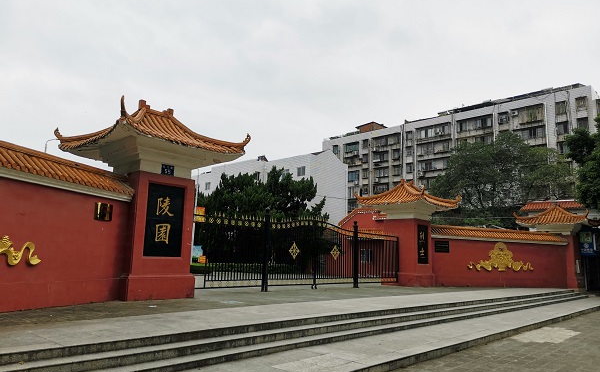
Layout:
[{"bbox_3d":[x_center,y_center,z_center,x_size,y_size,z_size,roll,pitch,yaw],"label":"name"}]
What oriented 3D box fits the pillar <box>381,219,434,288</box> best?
[{"bbox_3d":[5.869,3.666,24.647,2.058,3.489,2.009,-7,-13,42],"label":"pillar"}]

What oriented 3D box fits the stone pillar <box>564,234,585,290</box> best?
[{"bbox_3d":[15.739,4.563,27.049,1.800,3.031,1.800,-7,-13,42],"label":"stone pillar"}]

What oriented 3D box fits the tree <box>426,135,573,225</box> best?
[{"bbox_3d":[18.320,1.650,41.457,12.000,13.715,11.500,-3,-10,24],"label":"tree"}]

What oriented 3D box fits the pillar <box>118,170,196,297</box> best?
[{"bbox_3d":[-4.554,1.546,13.576,2.019,3.499,2.019,-7,-13,42],"label":"pillar"}]

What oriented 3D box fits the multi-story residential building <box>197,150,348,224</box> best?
[{"bbox_3d":[-6.177,4.639,73.254,28.000,17.034,8.400,-7,-13,42],"label":"multi-story residential building"}]

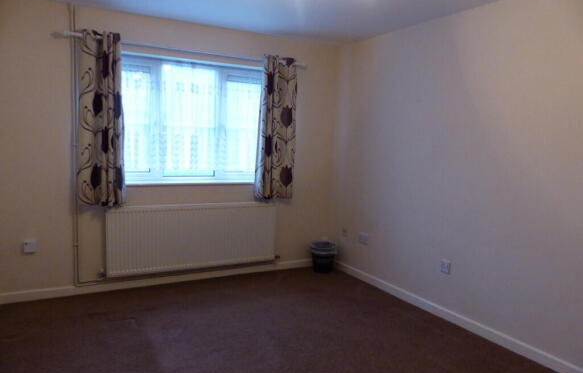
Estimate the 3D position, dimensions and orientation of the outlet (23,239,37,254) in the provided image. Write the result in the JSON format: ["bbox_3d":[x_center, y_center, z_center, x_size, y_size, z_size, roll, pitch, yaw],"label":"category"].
[{"bbox_3d":[-2.090,0.482,3.372,0.086,0.092,0.028,-1,6,-27],"label":"outlet"}]

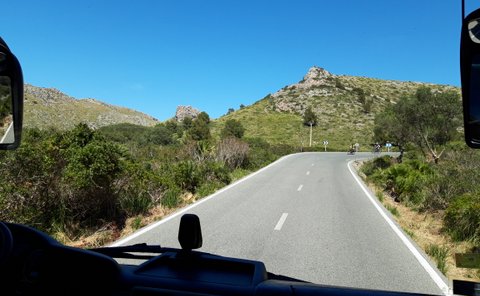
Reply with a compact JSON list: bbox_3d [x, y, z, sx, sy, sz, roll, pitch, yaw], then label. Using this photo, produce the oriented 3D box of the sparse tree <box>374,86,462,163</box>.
[{"bbox_3d":[17.379,-2.257,35.000,8.110,6.970,7.200,1,2,0],"label":"sparse tree"}]

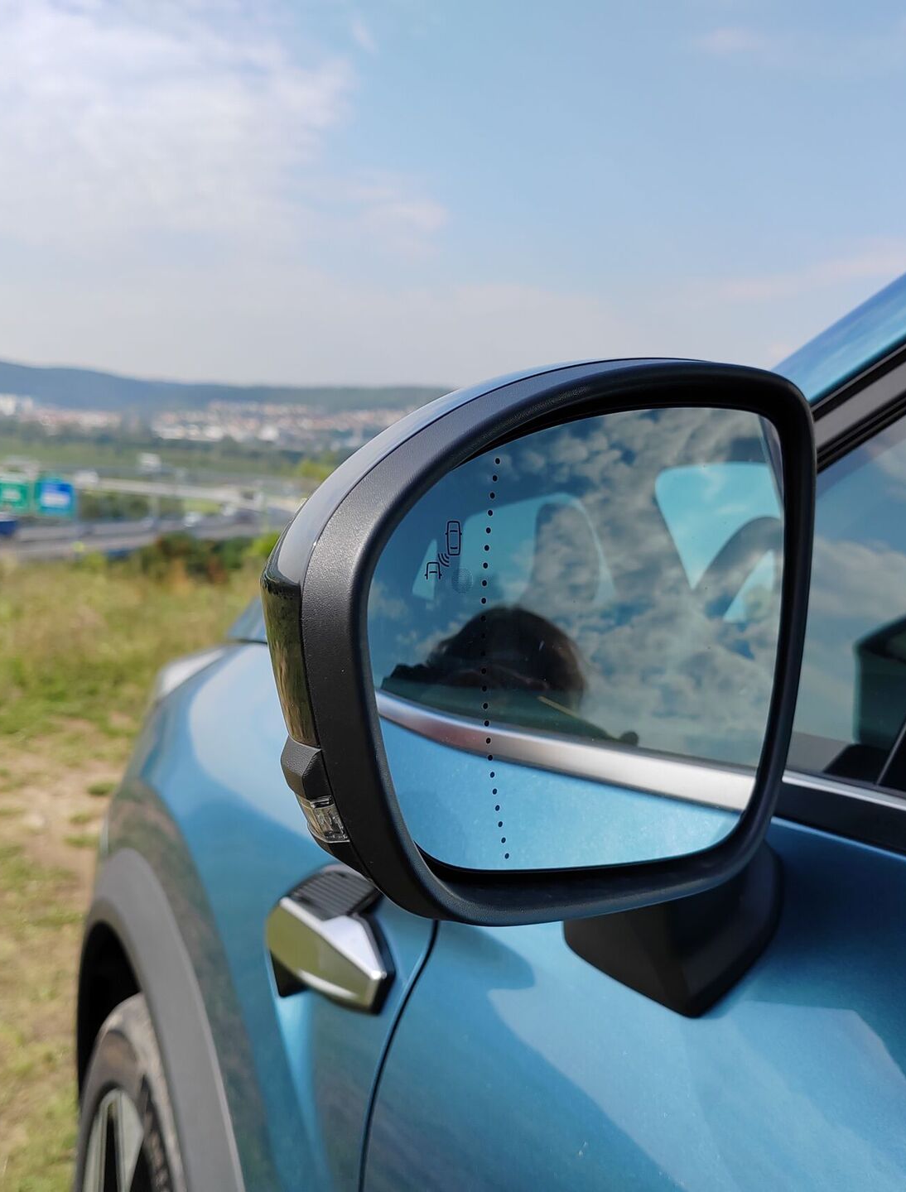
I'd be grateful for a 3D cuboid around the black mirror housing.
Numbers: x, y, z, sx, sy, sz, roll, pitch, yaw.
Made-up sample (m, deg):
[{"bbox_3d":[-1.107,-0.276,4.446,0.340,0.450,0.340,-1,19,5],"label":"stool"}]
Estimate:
[{"bbox_3d":[0.019,0.005,0.461,0.230,0.180,0.108,-6,12,-36],"label":"black mirror housing"}]

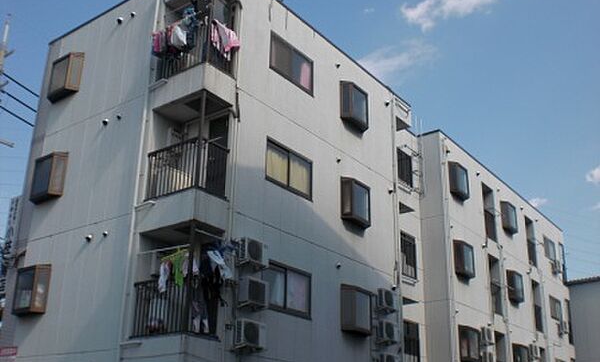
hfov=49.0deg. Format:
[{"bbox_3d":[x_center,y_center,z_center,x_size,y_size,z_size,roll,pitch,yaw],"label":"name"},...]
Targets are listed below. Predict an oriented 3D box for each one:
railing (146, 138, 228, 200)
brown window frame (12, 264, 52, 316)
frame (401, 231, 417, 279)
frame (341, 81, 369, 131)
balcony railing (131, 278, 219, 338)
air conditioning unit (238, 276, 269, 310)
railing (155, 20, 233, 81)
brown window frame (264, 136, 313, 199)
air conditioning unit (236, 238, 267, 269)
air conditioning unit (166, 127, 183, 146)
[{"bbox_3d":[-2.377,-0.085,13.953,1.571,1.128,0.967,-15,-27,35],"label":"railing"},{"bbox_3d":[-6.205,2.519,15.127,1.046,1.131,0.299,-15,-27,34],"label":"brown window frame"},{"bbox_3d":[3.255,2.239,19.690,0.151,1.350,0.957,-15,-27,35],"label":"frame"},{"bbox_3d":[1.598,-2.123,18.690,0.302,1.159,1.145,-15,-27,35],"label":"frame"},{"bbox_3d":[-2.425,2.545,12.910,1.571,1.108,0.967,-15,-27,35],"label":"balcony railing"},{"bbox_3d":[-0.925,2.280,13.373,0.282,0.524,0.645,-15,-27,35],"label":"air conditioning unit"},{"bbox_3d":[-2.332,-2.690,14.852,1.593,1.164,0.929,-15,-27,34],"label":"railing"},{"bbox_3d":[-0.226,-0.257,15.559,0.117,1.060,1.800,-15,-27,34],"label":"brown window frame"},{"bbox_3d":[-0.971,1.475,13.634,0.272,0.519,0.715,-15,-27,35],"label":"air conditioning unit"},{"bbox_3d":[-2.775,-0.869,14.738,0.247,0.487,0.481,-15,-27,34],"label":"air conditioning unit"}]

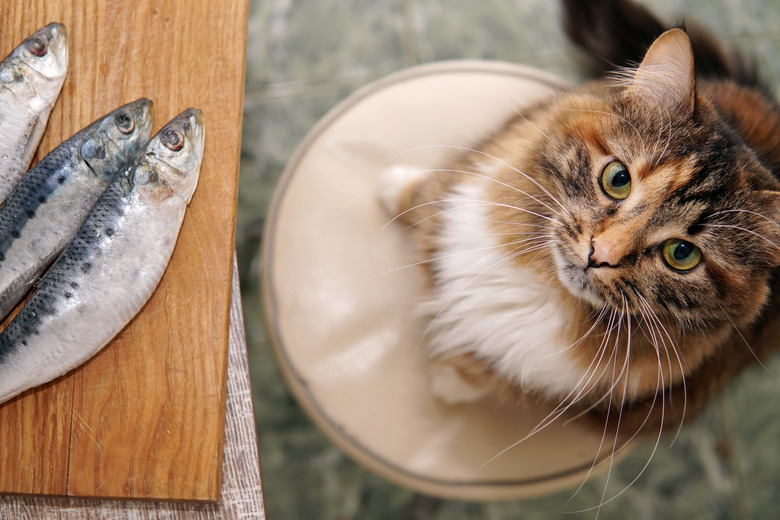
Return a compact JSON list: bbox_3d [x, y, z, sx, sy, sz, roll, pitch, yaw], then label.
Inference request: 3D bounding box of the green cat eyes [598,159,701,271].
[{"bbox_3d":[0.122,-0.020,0.456,0.018,0.015,0.063,-43,82,23],"label":"green cat eyes"}]

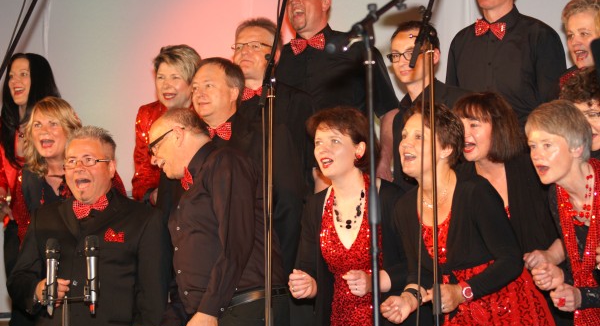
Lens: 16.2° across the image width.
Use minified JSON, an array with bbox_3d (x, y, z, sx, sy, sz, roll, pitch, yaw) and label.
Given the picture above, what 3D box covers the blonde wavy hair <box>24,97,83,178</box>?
[{"bbox_3d":[-0.848,-0.091,7.300,0.205,0.270,0.220,-3,-3,22],"label":"blonde wavy hair"}]

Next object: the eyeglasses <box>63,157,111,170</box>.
[{"bbox_3d":[-0.689,0.003,6.950,0.140,0.042,0.140,-11,-4,30],"label":"eyeglasses"}]

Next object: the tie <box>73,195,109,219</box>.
[{"bbox_3d":[-0.666,0.138,6.720,0.117,0.057,0.035,-15,-3,18],"label":"tie"}]

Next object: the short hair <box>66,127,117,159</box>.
[{"bbox_3d":[-0.674,-0.058,6.850,0.165,0.125,0.195,-8,-4,25],"label":"short hair"}]

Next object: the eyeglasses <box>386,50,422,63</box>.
[{"bbox_3d":[0.420,-0.392,7.820,0.140,0.045,0.140,0,0,40],"label":"eyeglasses"}]

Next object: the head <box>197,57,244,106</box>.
[{"bbox_3d":[-0.299,-0.288,7.900,0.170,0.235,0.210,-4,-8,40],"label":"head"}]

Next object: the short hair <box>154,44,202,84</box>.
[{"bbox_3d":[-0.446,-0.355,7.700,0.175,0.160,0.200,-2,-2,20],"label":"short hair"}]

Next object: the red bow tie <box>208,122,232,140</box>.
[{"bbox_3d":[-0.294,-0.117,7.820,0.120,0.065,0.040,-5,-14,42],"label":"red bow tie"}]

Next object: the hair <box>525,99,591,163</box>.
[{"bbox_3d":[0.798,-0.098,6.550,0.175,0.190,0.220,-4,6,44],"label":"hair"}]

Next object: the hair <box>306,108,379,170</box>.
[{"bbox_3d":[0.137,-0.076,6.800,0.205,0.210,0.225,-4,-11,39],"label":"hair"}]

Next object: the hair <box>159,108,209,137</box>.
[{"bbox_3d":[-0.377,-0.127,7.080,0.130,0.145,0.165,-29,-4,-16],"label":"hair"}]

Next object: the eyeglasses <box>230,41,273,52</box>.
[{"bbox_3d":[-0.165,-0.435,8.000,0.140,0.042,0.140,-9,-13,30],"label":"eyeglasses"}]

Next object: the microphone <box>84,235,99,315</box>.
[{"bbox_3d":[-0.666,0.356,6.750,0.048,0.257,0.048,0,-7,0],"label":"microphone"}]

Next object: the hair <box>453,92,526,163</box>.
[{"bbox_3d":[0.626,-0.117,6.950,0.240,0.225,0.210,-8,3,-41],"label":"hair"}]

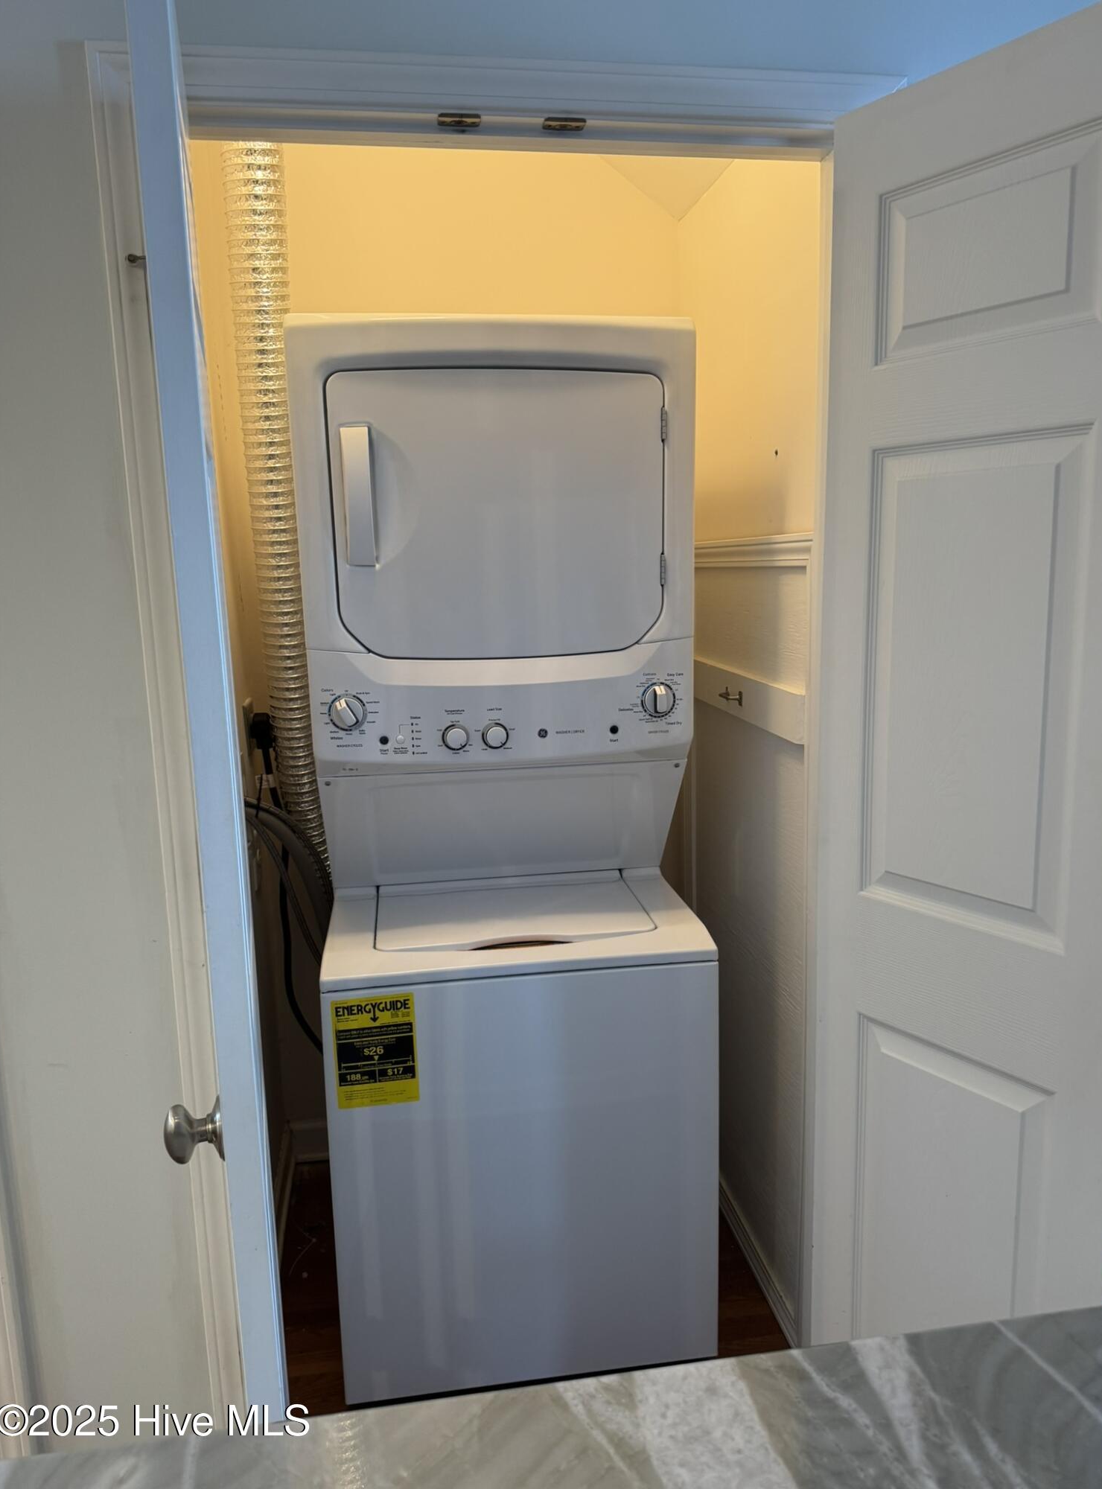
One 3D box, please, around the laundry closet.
[{"bbox_3d":[-0.096,0.094,2.033,0.980,2.100,0.960,-3,10,-8],"label":"laundry closet"}]

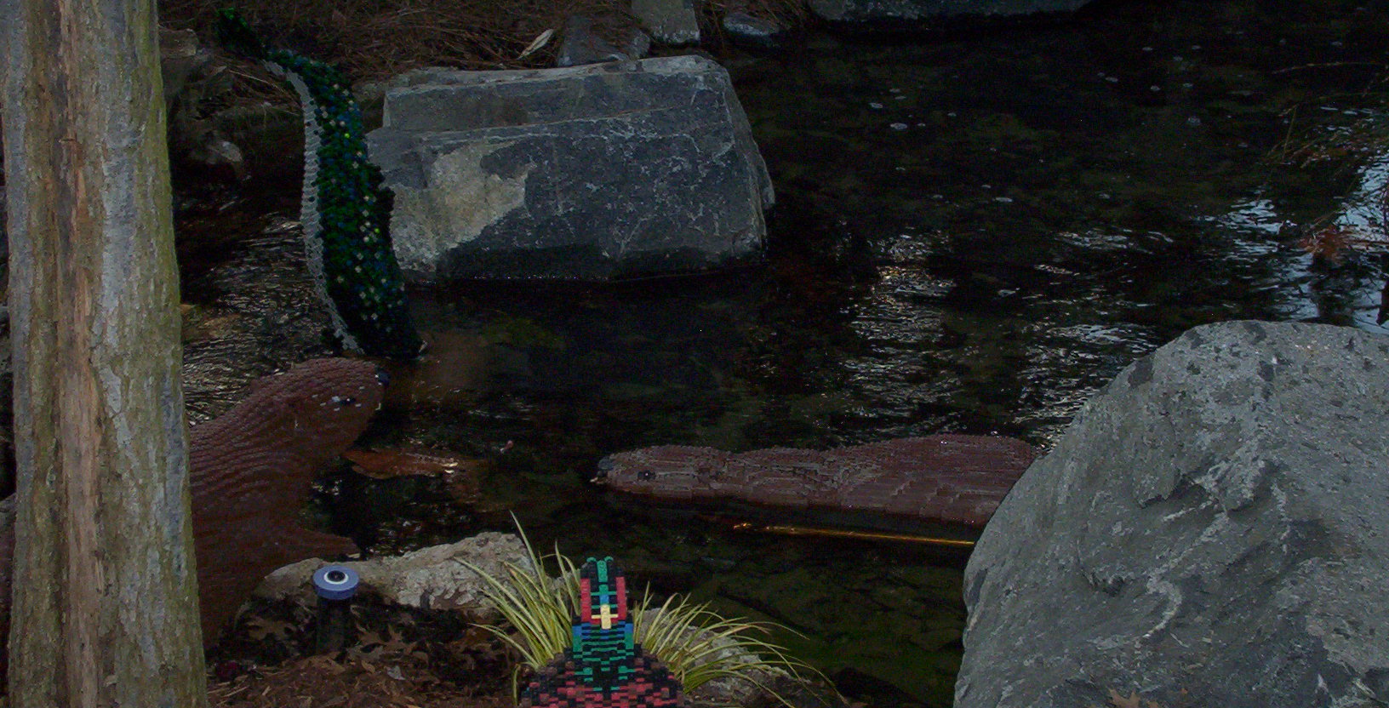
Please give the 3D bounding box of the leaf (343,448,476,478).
[{"bbox_3d":[-0.409,0.157,5.750,0.175,0.022,0.085,4,19,10],"label":"leaf"}]

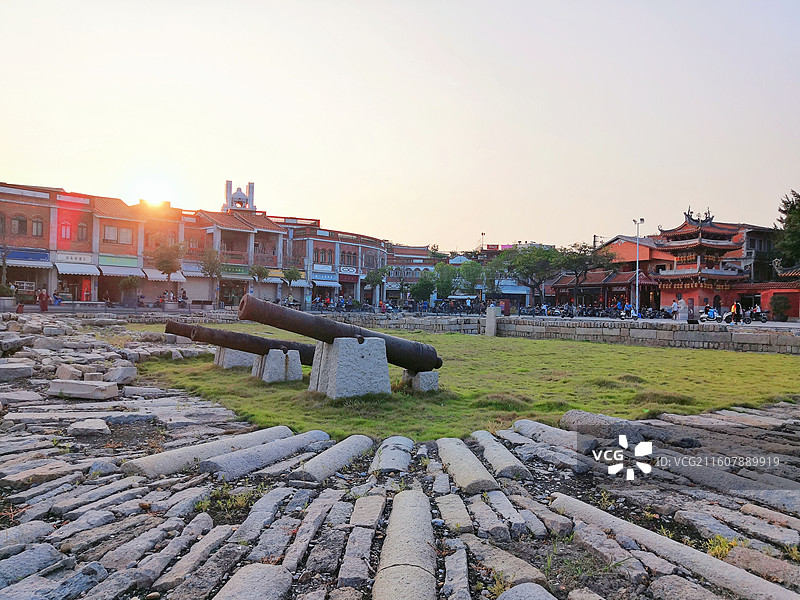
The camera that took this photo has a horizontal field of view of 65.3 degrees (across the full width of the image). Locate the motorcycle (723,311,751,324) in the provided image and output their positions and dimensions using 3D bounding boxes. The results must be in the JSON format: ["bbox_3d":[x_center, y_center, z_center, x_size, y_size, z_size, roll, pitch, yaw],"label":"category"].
[{"bbox_3d":[23.458,1.192,43.500,1.850,1.050,0.700,1,0,31],"label":"motorcycle"}]

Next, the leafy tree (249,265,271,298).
[{"bbox_3d":[-13.100,-1.400,58.000,1.900,3.600,1.950,1,0,0],"label":"leafy tree"}]

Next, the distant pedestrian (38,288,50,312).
[{"bbox_3d":[-25.637,0.022,45.000,0.650,1.640,0.420,1,0,-3],"label":"distant pedestrian"}]

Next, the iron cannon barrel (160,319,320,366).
[{"bbox_3d":[-2.381,0.809,11.067,2.700,0.380,0.420,13,-7,-35],"label":"iron cannon barrel"}]

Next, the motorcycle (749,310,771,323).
[{"bbox_3d":[26.465,1.157,46.000,1.750,1.100,0.700,1,0,29],"label":"motorcycle"}]

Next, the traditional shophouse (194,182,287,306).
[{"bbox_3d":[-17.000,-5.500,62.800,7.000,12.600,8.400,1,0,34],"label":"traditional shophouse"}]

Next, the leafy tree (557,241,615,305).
[{"bbox_3d":[18.900,-2.100,63.000,6.000,7.300,5.700,1,0,11],"label":"leafy tree"}]

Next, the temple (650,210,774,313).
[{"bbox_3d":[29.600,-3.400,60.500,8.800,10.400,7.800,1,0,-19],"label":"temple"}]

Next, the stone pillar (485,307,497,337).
[{"bbox_3d":[6.526,1.572,45.000,0.580,2.100,0.520,1,0,27],"label":"stone pillar"}]

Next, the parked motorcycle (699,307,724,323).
[{"bbox_3d":[22.464,1.067,45.000,1.850,1.150,0.700,1,0,31],"label":"parked motorcycle"}]

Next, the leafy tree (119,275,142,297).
[{"bbox_3d":[-21.600,-1.100,50.000,1.800,2.000,1.750,1,0,-22],"label":"leafy tree"}]

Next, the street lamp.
[{"bbox_3d":[21.400,-2.900,56.000,1.150,9.000,0.500,1,0,14],"label":"street lamp"}]

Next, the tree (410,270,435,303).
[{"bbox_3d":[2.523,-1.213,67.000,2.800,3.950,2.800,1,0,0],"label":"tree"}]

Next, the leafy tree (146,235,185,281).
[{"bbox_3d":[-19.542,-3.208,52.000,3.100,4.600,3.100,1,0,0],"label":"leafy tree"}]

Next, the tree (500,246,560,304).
[{"bbox_3d":[13.300,-1.950,64.000,6.300,7.000,6.000,1,0,11],"label":"tree"}]

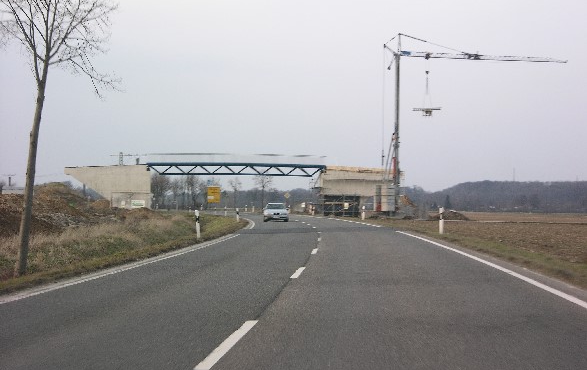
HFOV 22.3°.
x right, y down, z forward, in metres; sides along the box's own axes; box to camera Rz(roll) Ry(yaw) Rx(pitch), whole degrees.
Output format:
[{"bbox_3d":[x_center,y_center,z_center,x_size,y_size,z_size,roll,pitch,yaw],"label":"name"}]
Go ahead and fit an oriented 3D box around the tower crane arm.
[{"bbox_3d":[22.010,-14.830,172.596,22.400,1.000,0.900,0,-1,-23],"label":"tower crane arm"}]

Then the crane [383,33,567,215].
[{"bbox_3d":[20.997,-6.637,172.054,24.600,20.600,3.000,0,-1,-23],"label":"crane"}]

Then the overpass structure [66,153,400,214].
[{"bbox_3d":[-7.000,0.061,175.516,38.500,7.200,8.000,0,-1,-15],"label":"overpass structure"}]

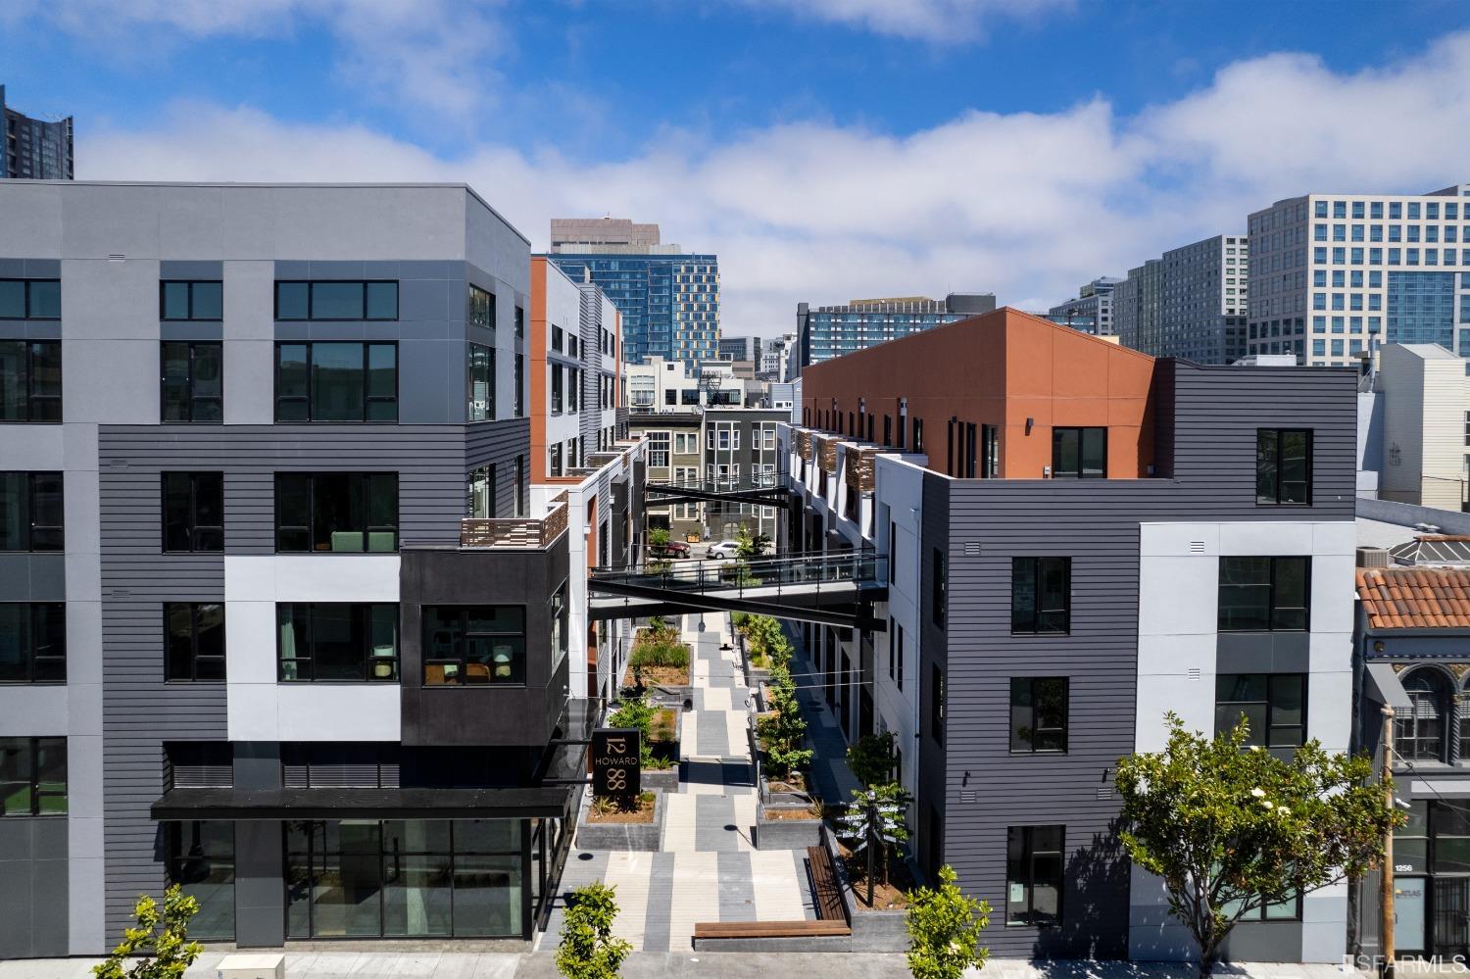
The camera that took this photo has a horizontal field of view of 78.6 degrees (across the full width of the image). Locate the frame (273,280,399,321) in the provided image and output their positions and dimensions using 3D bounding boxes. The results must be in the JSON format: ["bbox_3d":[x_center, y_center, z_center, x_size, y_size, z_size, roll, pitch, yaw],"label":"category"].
[{"bbox_3d":[-9.320,-4.420,21.000,2.920,0.980,0.140,0,4,-2],"label":"frame"}]

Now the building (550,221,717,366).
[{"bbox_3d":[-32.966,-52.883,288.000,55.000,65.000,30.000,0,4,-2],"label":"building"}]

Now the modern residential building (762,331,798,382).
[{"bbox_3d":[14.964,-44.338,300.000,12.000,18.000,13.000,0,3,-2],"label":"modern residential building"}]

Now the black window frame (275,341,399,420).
[{"bbox_3d":[-8.985,-2.429,20.245,2.765,1.842,0.160,0,3,-2],"label":"black window frame"}]

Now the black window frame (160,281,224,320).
[{"bbox_3d":[-12.152,-4.228,20.087,1.390,0.919,0.160,0,3,-2],"label":"black window frame"}]

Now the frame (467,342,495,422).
[{"bbox_3d":[-6.392,-2.699,22.800,0.140,1.900,2.750,0,4,-2],"label":"frame"}]

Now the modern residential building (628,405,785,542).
[{"bbox_3d":[-2.609,-1.577,85.000,14.300,12.100,11.000,0,4,-2],"label":"modern residential building"}]

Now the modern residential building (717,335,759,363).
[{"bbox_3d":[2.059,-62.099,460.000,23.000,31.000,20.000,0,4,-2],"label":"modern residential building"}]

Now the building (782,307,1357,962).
[{"bbox_3d":[9.145,1.625,43.250,9.500,15.000,45.000,0,3,-2],"label":"building"}]

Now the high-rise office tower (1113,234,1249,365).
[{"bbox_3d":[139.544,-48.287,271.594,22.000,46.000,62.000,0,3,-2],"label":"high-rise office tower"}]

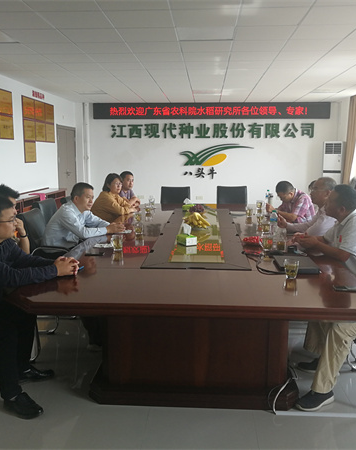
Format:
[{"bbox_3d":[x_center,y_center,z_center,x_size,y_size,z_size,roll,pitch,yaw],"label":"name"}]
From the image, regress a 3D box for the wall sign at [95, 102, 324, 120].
[{"bbox_3d":[0.784,-2.748,11.330,5.720,0.375,0.080,1,9,4],"label":"wall sign"}]

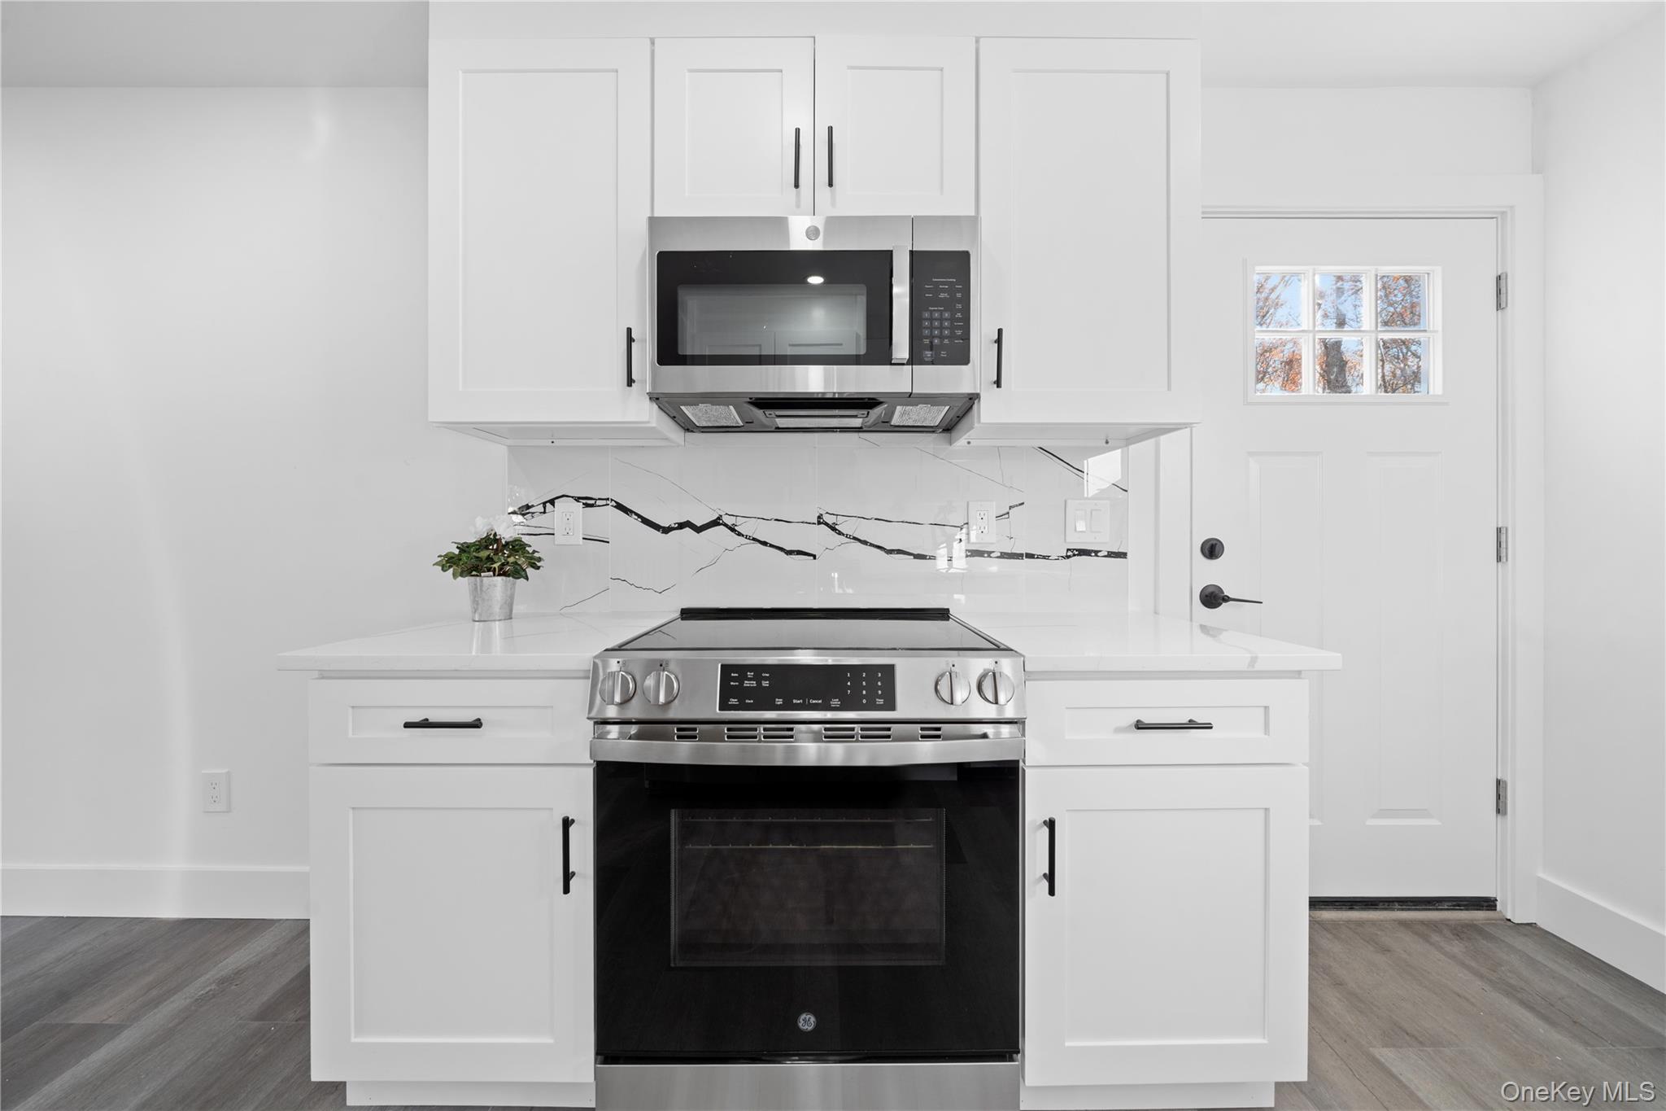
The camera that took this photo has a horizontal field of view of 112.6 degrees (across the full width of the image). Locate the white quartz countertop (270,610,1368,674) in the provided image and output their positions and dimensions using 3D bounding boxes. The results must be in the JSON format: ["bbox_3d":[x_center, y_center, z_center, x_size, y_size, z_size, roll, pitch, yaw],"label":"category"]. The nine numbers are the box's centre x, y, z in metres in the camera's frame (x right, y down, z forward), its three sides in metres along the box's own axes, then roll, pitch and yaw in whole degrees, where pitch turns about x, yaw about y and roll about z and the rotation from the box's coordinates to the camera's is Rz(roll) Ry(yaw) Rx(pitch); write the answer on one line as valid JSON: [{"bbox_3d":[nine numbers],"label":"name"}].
[{"bbox_3d":[-0.043,0.187,1.310,1.878,0.030,0.660,0,1,0],"label":"white quartz countertop"}]

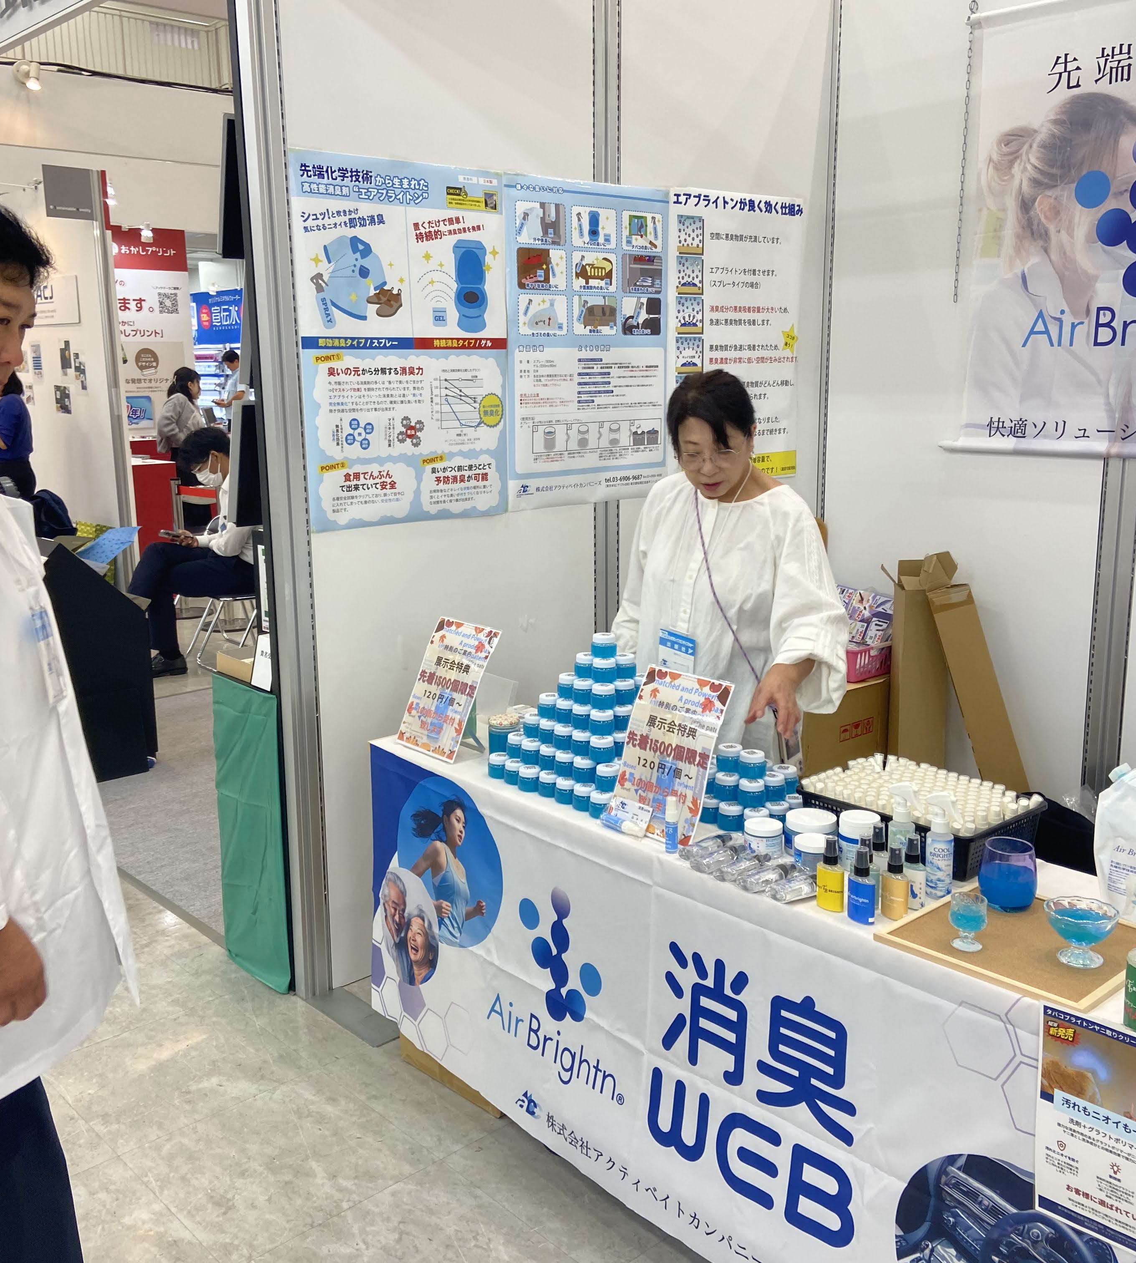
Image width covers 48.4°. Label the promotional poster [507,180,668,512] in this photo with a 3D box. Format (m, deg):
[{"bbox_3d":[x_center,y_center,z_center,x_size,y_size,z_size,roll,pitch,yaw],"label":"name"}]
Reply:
[{"bbox_3d":[0.074,-0.772,3.434,0.600,0.848,0.012,-11,16,-41],"label":"promotional poster"}]

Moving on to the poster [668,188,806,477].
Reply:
[{"bbox_3d":[0.520,-0.878,3.825,0.600,0.850,0.012,-11,16,-41],"label":"poster"}]

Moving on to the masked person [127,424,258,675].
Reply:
[{"bbox_3d":[-1.880,-0.421,6.484,0.700,1.220,0.480,-11,16,-41],"label":"masked person"}]

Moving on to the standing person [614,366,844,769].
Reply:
[{"bbox_3d":[0.339,0.196,2.793,0.500,1.510,0.430,6,14,29],"label":"standing person"}]

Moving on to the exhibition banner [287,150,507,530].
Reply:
[{"bbox_3d":[-0.375,-0.683,3.035,0.596,0.843,0.012,-11,16,-41],"label":"exhibition banner"}]

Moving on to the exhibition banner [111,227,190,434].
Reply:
[{"bbox_3d":[-3.632,-2.523,10.852,0.870,1.800,0.030,-11,16,-41],"label":"exhibition banner"}]

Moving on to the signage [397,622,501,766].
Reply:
[{"bbox_3d":[-0.254,0.125,2.738,0.212,0.298,0.020,13,-9,47],"label":"signage"}]

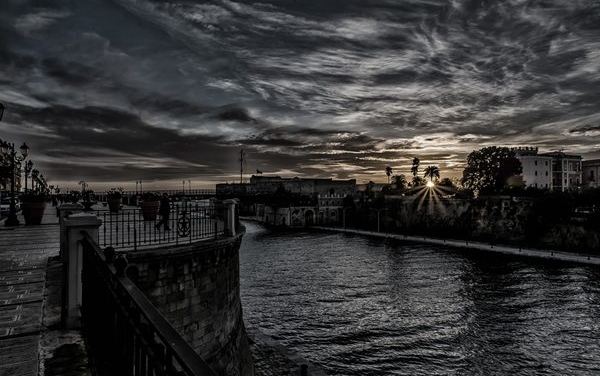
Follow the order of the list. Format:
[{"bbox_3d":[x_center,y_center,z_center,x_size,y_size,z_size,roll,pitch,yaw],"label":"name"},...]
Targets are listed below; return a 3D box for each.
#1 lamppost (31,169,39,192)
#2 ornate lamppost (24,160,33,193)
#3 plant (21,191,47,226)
[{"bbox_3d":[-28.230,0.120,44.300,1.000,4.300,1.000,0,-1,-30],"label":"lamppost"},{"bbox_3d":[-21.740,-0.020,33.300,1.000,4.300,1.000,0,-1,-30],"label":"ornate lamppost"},{"bbox_3d":[-14.710,1.080,23.000,1.420,1.870,1.420,0,-1,0],"label":"plant"}]

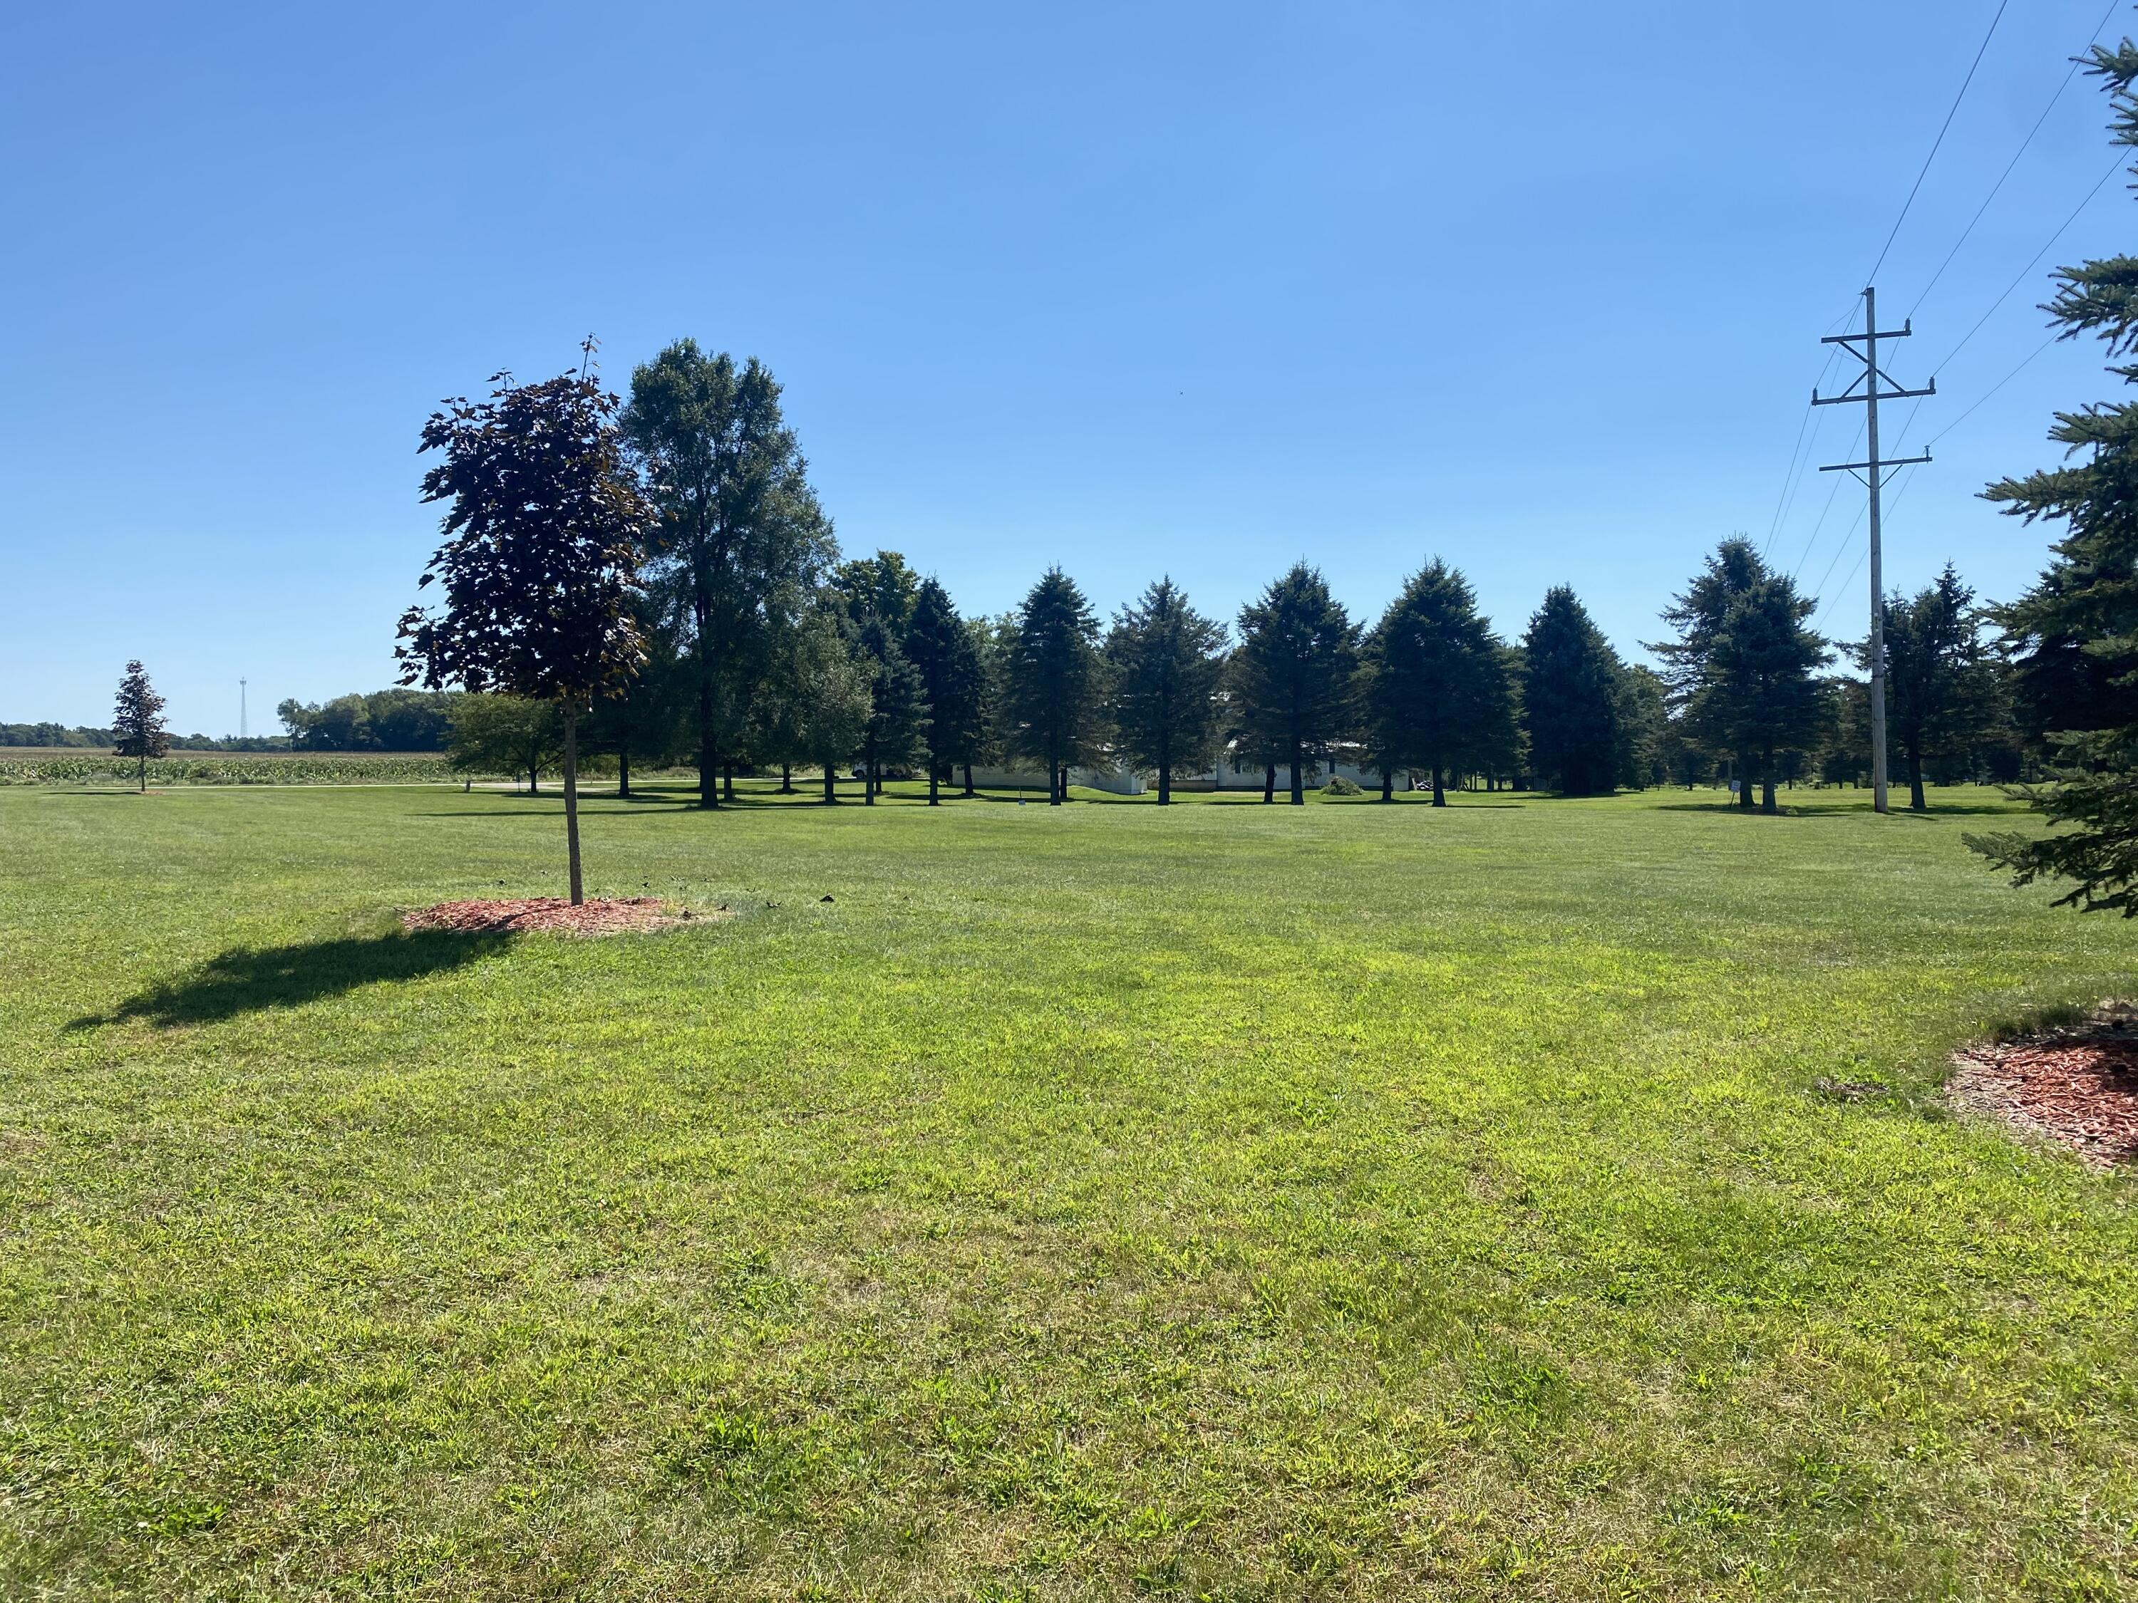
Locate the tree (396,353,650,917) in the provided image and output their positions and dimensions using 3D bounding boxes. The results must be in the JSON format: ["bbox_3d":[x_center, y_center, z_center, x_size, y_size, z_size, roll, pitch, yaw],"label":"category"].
[{"bbox_3d":[-5.341,-1.684,15.712,2.477,5.393,2.477,-1,2,-19],"label":"tree"}]

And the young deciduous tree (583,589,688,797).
[{"bbox_3d":[-17.100,-4.280,63.000,4.260,8.160,4.260,0,2,0],"label":"young deciduous tree"}]

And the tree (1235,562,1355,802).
[{"bbox_3d":[7.525,-3.840,52.870,4.127,7.959,4.127,0,2,8],"label":"tree"}]

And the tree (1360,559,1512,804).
[{"bbox_3d":[11.720,-3.790,51.000,4.830,7.850,4.830,0,2,0],"label":"tree"}]

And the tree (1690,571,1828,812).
[{"bbox_3d":[18.257,-2.858,42.395,3.614,6.383,3.614,1,2,23],"label":"tree"}]

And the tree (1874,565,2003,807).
[{"bbox_3d":[27.750,-3.690,52.000,4.810,7.920,4.810,0,2,0],"label":"tree"}]

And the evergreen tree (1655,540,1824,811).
[{"bbox_3d":[19.911,-3.758,47.370,5.013,7.965,5.013,1,2,23],"label":"evergreen tree"}]

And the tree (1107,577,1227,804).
[{"bbox_3d":[3.220,-3.640,53.000,3.970,7.550,3.970,0,2,0],"label":"tree"}]

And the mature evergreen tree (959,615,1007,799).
[{"bbox_3d":[-4.023,-3.907,64.880,2.930,7.345,2.930,0,2,-4],"label":"mature evergreen tree"}]

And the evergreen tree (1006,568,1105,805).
[{"bbox_3d":[-0.420,-3.850,54.000,3.480,7.980,3.480,0,2,0],"label":"evergreen tree"}]

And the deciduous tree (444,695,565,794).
[{"bbox_3d":[-24.170,-2.490,70.000,5.900,4.260,5.900,0,2,0],"label":"deciduous tree"}]

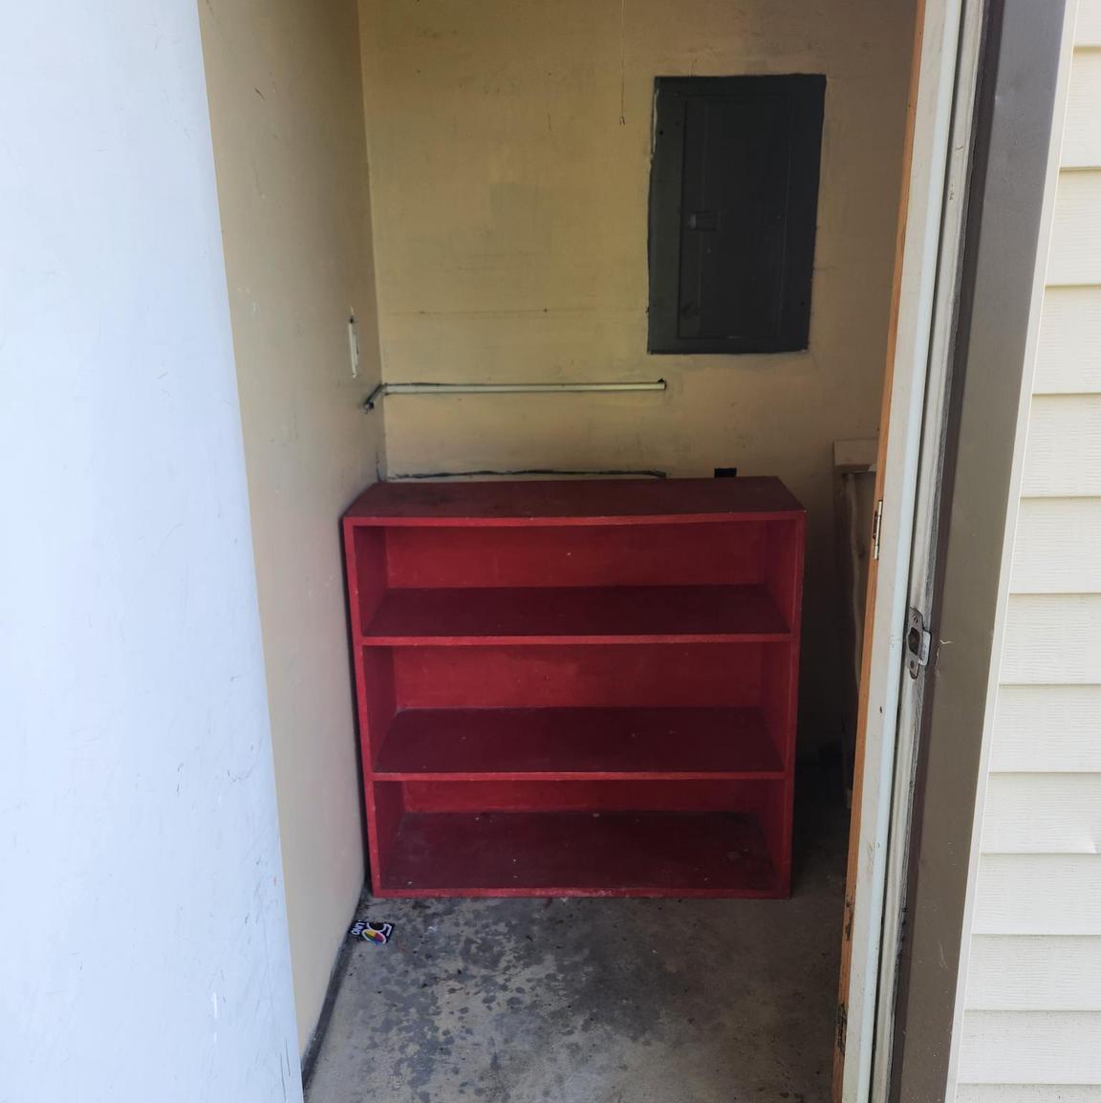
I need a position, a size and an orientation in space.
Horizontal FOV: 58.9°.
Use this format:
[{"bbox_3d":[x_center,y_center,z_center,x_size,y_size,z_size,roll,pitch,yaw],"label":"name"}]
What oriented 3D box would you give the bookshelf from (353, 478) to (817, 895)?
[{"bbox_3d":[0.064,0.315,2.299,0.960,0.907,0.347,-1,15,2],"label":"bookshelf"}]

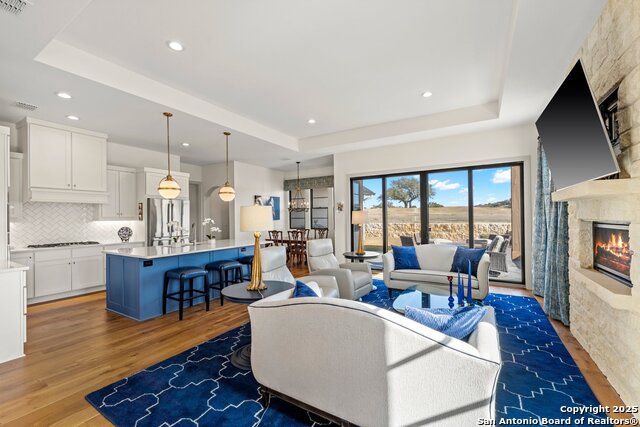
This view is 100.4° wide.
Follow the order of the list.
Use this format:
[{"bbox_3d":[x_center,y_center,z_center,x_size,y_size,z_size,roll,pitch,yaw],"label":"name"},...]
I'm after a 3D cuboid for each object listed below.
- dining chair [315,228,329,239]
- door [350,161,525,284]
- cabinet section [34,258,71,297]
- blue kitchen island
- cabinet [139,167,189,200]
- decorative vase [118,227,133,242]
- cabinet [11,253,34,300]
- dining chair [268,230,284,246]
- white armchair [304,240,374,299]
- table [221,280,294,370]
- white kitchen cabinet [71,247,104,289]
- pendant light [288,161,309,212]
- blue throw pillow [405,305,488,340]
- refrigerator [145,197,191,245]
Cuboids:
[{"bbox_3d":[-0.055,0.996,8.445,0.530,1.000,0.560,-1,-1,31],"label":"dining chair"},{"bbox_3d":[2.409,0.214,6.186,3.710,2.429,0.130,-1,-1,31],"label":"door"},{"bbox_3d":[-4.731,1.084,4.658,0.560,0.568,0.454,-1,-1,31],"label":"cabinet section"},{"bbox_3d":[-2.094,1.008,4.716,1.440,0.910,2.400,-1,-1,31],"label":"blue kitchen island"},{"bbox_3d":[-3.801,-0.647,6.386,0.640,0.650,1.030,-1,-1,31],"label":"cabinet"},{"bbox_3d":[-4.111,0.451,5.642,0.260,0.315,0.260,-1,-1,31],"label":"decorative vase"},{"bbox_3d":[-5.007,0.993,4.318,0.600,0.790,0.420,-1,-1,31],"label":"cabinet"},{"bbox_3d":[-1.128,1.018,7.908,0.540,1.000,0.580,-1,-1,31],"label":"dining chair"},{"bbox_3d":[0.323,0.985,4.931,0.980,0.955,0.790,-1,-1,31],"label":"white armchair"},{"bbox_3d":[-0.607,1.089,2.659,0.690,0.686,0.690,-1,-1,0],"label":"table"},{"bbox_3d":[-4.556,1.025,5.102,0.600,0.740,0.470,-1,-1,31],"label":"white kitchen cabinet"},{"bbox_3d":[-0.661,-0.801,8.158,0.640,1.520,0.640,-1,-1,0],"label":"pendant light"},{"bbox_3d":[0.766,0.764,1.683,0.460,0.440,0.160,-1,29,8],"label":"blue throw pillow"},{"bbox_3d":[-3.726,0.608,6.308,0.820,1.810,0.915,-1,-1,31],"label":"refrigerator"}]

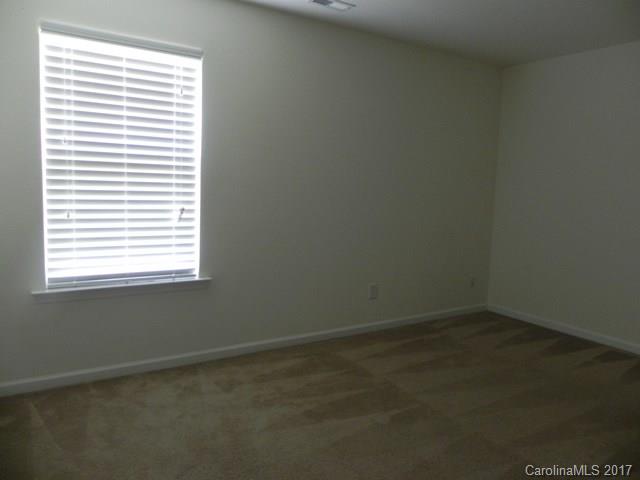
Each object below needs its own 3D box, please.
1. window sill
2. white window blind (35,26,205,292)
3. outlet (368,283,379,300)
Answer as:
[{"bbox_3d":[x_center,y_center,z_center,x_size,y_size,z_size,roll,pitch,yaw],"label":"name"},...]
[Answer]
[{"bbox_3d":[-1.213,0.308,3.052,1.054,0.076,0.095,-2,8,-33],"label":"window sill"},{"bbox_3d":[-1.182,-0.470,2.971,0.902,1.491,0.065,-2,8,-33],"label":"white window blind"},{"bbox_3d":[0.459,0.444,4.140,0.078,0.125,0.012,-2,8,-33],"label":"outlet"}]

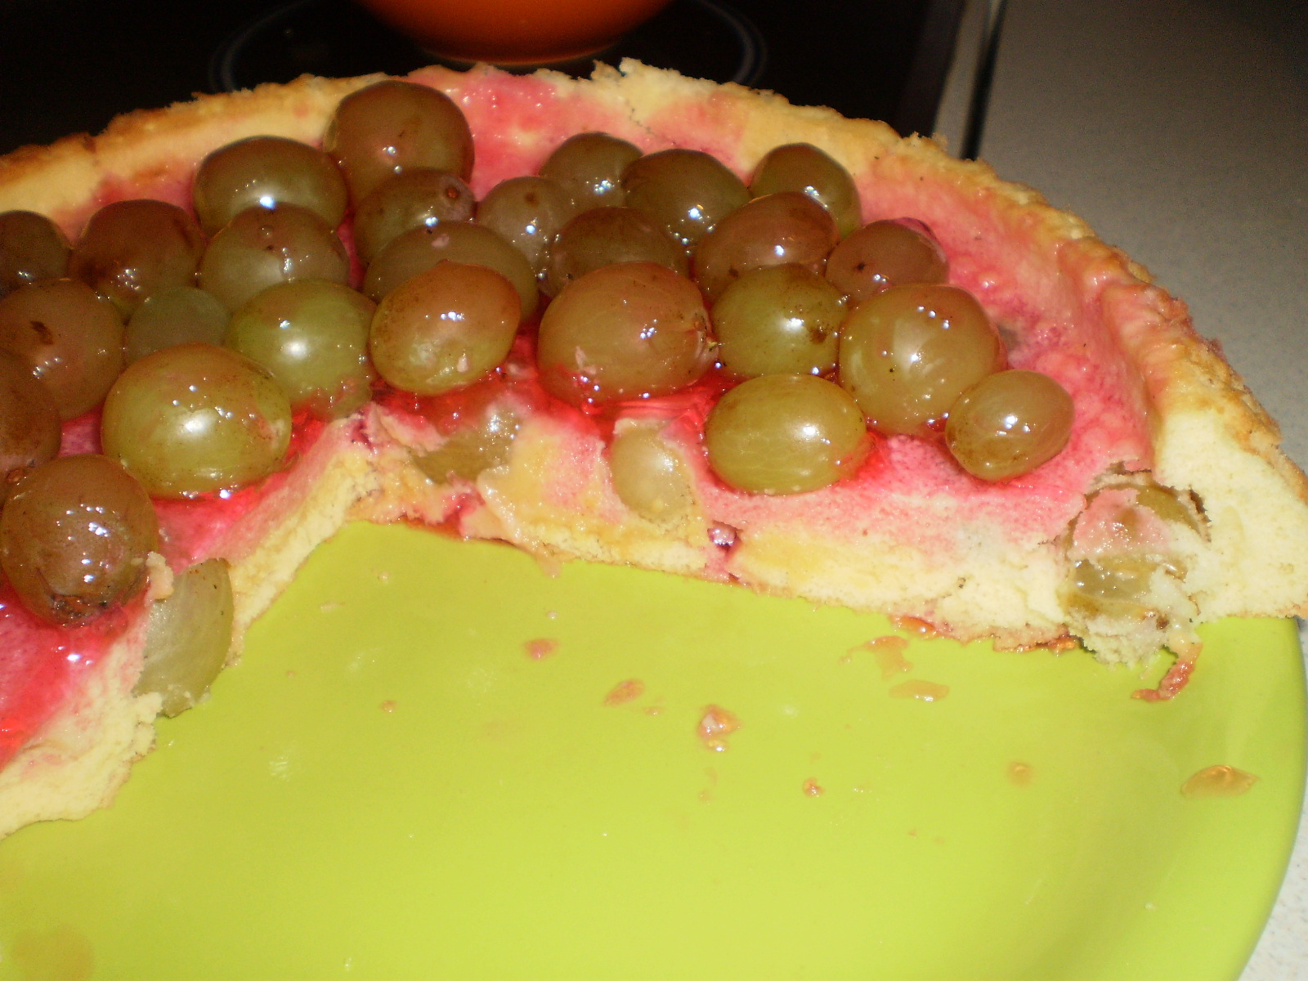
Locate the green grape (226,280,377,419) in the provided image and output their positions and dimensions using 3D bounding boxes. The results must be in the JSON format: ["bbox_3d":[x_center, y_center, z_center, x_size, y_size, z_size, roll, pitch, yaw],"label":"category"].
[{"bbox_3d":[-0.056,-0.023,0.215,0.024,0.021,0.023,0,39,0],"label":"green grape"}]

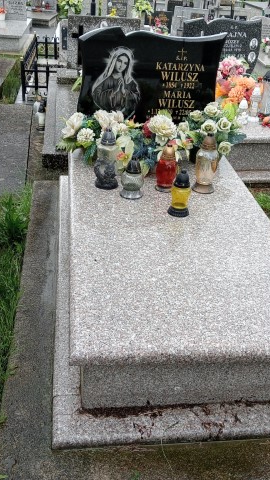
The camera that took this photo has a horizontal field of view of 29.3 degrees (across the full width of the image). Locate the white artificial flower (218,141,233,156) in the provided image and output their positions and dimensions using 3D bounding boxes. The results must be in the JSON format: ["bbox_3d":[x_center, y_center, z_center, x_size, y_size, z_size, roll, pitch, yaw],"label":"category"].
[{"bbox_3d":[0.526,-0.532,3.004,0.072,0.075,0.060,-1,31,-7],"label":"white artificial flower"}]

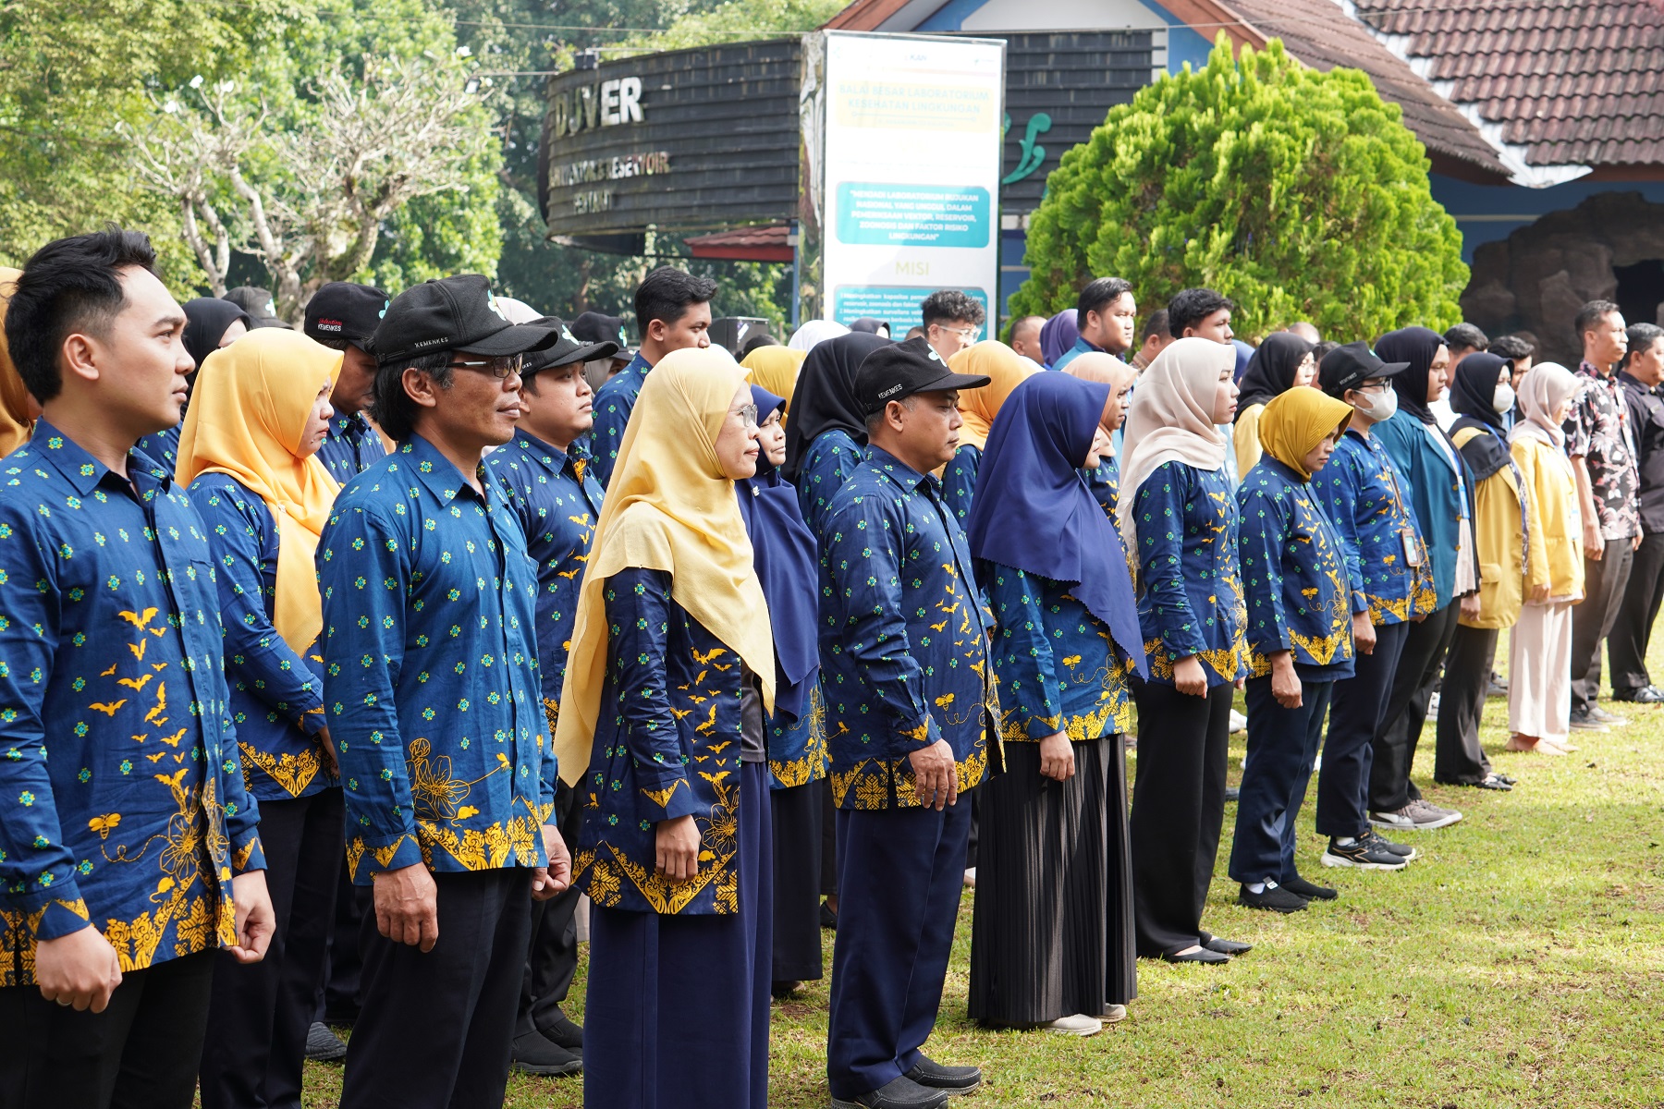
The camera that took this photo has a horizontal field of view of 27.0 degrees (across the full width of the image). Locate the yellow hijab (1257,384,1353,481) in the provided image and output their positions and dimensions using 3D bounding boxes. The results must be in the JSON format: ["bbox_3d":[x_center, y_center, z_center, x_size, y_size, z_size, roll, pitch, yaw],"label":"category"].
[{"bbox_3d":[1.370,-0.354,10.050,0.270,0.280,0.230,13,8,23],"label":"yellow hijab"}]

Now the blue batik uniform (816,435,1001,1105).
[{"bbox_3d":[0.163,0.472,7.580,0.350,1.430,0.500,2,4,24],"label":"blue batik uniform"}]

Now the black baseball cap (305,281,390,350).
[{"bbox_3d":[-1.092,-0.542,7.900,0.260,0.150,0.180,9,6,13],"label":"black baseball cap"}]

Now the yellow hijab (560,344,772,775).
[{"bbox_3d":[-0.294,0.019,6.100,0.370,0.760,0.390,2,4,20],"label":"yellow hijab"}]

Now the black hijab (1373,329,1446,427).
[{"bbox_3d":[1.901,-0.587,11.430,0.240,0.330,0.210,2,4,27],"label":"black hijab"}]

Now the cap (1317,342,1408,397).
[{"bbox_3d":[1.670,-0.580,10.850,0.275,0.155,0.180,2,4,20],"label":"cap"}]

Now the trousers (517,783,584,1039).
[{"bbox_3d":[-0.682,0.620,7.720,0.270,0.920,0.360,3,4,26],"label":"trousers"}]

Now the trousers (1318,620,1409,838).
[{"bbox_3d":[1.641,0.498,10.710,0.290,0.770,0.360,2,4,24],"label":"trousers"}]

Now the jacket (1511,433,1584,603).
[{"bbox_3d":[2.767,-0.139,13.450,0.280,0.660,0.440,2,4,23],"label":"jacket"}]

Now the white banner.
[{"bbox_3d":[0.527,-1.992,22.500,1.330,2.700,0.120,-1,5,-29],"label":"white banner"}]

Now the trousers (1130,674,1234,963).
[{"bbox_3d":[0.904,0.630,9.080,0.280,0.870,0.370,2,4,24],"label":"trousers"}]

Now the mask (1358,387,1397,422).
[{"bbox_3d":[1.681,-0.461,10.630,0.100,0.115,0.140,2,4,25],"label":"mask"}]

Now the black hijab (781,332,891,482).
[{"bbox_3d":[0.043,-0.390,9.200,0.320,0.430,0.320,2,4,24],"label":"black hijab"}]

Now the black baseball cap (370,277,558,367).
[{"bbox_3d":[-0.581,-0.370,5.480,0.285,0.145,0.180,-4,1,24],"label":"black baseball cap"}]

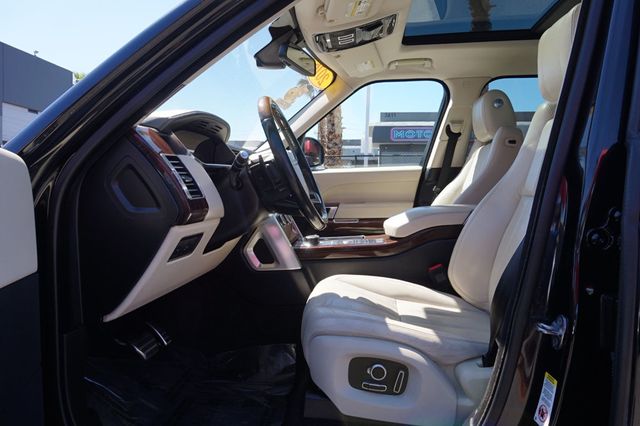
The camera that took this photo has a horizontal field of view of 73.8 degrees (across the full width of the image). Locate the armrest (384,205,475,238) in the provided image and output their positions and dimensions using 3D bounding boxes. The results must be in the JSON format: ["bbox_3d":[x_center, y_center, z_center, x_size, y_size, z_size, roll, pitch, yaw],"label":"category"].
[{"bbox_3d":[0.413,0.021,1.464,0.375,0.110,0.250,1,3,7],"label":"armrest"}]

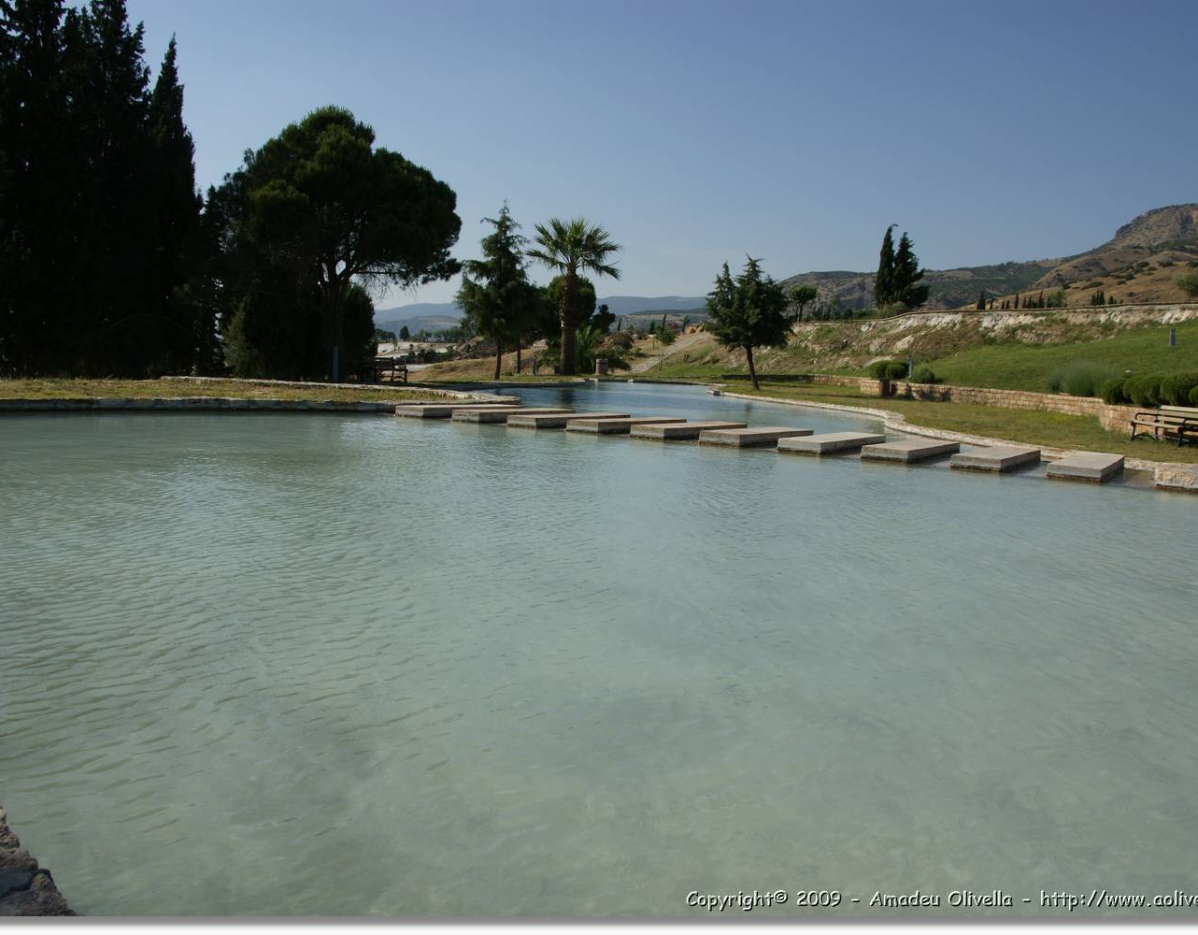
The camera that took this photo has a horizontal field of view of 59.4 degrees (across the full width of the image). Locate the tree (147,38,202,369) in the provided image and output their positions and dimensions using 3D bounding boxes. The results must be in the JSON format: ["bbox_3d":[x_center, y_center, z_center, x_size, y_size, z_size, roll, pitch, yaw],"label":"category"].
[{"bbox_3d":[-13.390,-8.203,33.000,1.750,10.600,1.750,3,7,0],"label":"tree"}]

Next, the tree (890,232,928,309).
[{"bbox_3d":[28.107,-17.723,95.000,3.400,7.100,3.400,3,7,0],"label":"tree"}]

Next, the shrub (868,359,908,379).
[{"bbox_3d":[12.765,-4.289,46.500,1.600,0.900,1.400,3,7,0],"label":"shrub"}]

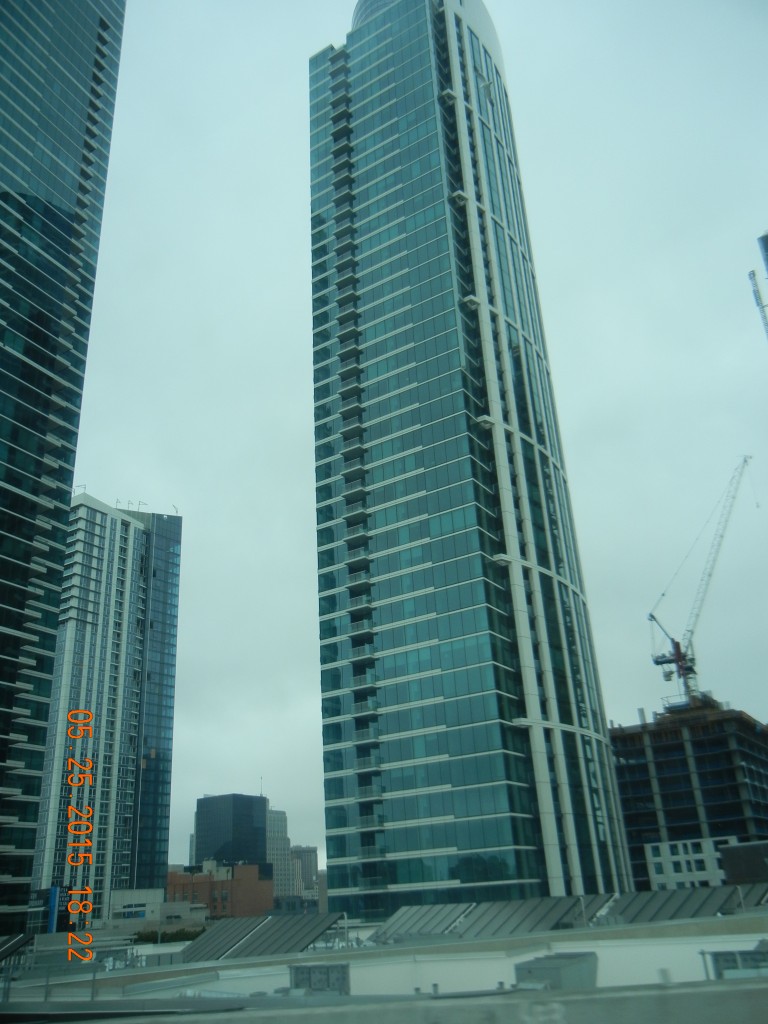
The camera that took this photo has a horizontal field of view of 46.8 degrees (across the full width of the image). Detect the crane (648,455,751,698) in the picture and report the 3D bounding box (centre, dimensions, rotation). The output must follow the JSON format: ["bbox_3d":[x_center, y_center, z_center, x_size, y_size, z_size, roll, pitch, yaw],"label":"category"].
[{"bbox_3d":[69.175,13.630,191.745,28.400,51.000,4.000,-14,-27,23],"label":"crane"}]

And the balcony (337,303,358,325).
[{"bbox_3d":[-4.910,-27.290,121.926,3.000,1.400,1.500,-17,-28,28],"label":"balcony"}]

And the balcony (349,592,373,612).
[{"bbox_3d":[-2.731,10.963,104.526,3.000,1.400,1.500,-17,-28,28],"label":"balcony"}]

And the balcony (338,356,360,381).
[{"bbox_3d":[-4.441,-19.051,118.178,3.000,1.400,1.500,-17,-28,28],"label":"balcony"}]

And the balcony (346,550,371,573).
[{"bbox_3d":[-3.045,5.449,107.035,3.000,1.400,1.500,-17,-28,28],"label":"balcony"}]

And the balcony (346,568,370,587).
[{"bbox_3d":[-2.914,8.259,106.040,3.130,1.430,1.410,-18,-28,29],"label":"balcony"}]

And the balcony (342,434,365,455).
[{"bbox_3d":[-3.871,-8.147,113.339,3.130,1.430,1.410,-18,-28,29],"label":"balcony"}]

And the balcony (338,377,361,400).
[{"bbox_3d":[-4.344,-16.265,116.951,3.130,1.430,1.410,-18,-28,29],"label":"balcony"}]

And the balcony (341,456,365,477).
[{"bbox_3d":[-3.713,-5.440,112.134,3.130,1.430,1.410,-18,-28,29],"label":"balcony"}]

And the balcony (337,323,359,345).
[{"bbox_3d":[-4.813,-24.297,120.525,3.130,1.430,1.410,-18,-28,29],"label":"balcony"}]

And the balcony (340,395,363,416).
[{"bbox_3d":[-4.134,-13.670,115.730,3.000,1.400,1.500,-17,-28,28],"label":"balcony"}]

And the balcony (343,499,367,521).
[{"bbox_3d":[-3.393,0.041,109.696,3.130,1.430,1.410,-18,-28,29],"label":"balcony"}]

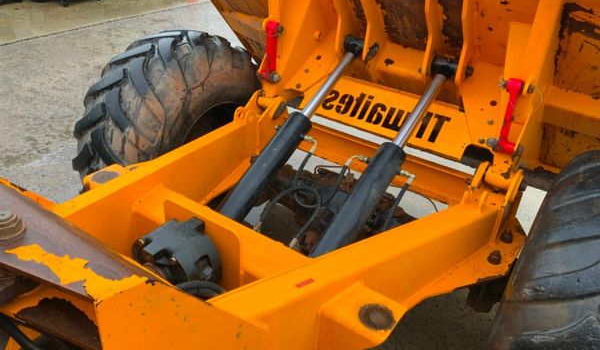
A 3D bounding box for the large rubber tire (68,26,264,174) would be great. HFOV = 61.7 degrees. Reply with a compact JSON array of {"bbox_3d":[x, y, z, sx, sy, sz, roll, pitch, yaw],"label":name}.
[{"bbox_3d":[-0.563,-0.144,2.514,0.415,1.080,1.080,21,33,26],"label":"large rubber tire"}]

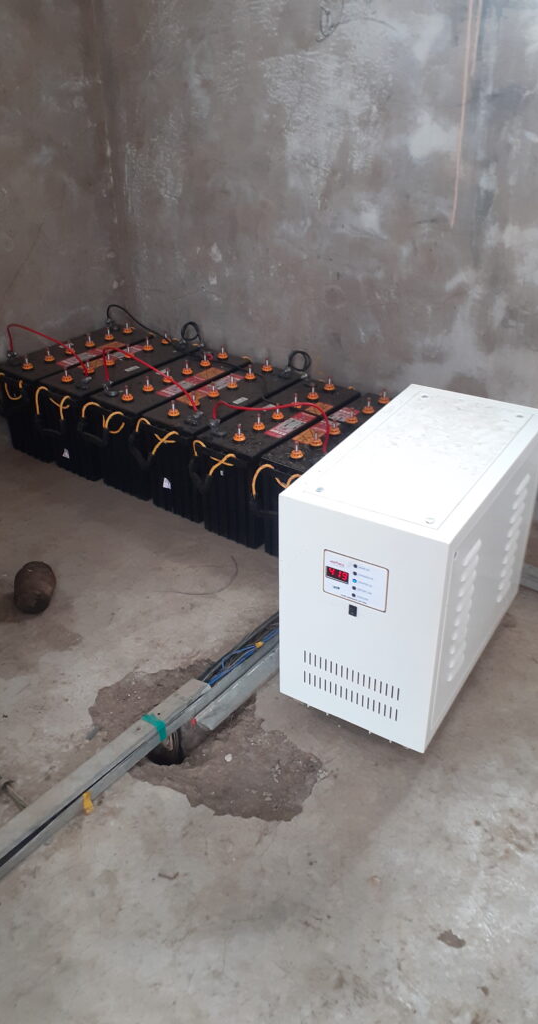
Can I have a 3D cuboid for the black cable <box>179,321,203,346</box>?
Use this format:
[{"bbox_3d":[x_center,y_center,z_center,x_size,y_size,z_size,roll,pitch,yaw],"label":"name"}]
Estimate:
[{"bbox_3d":[-0.235,-0.541,2.420,0.065,0.062,0.040,21,38,32],"label":"black cable"}]

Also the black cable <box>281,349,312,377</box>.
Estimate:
[{"bbox_3d":[0.076,-0.414,2.218,0.078,0.057,0.040,21,38,32],"label":"black cable"}]

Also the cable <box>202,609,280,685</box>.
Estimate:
[{"bbox_3d":[-0.054,0.281,1.644,0.045,0.030,0.260,22,38,33],"label":"cable"}]

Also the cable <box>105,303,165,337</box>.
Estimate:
[{"bbox_3d":[-0.432,-0.611,2.555,0.220,0.066,0.045,21,38,32],"label":"cable"}]

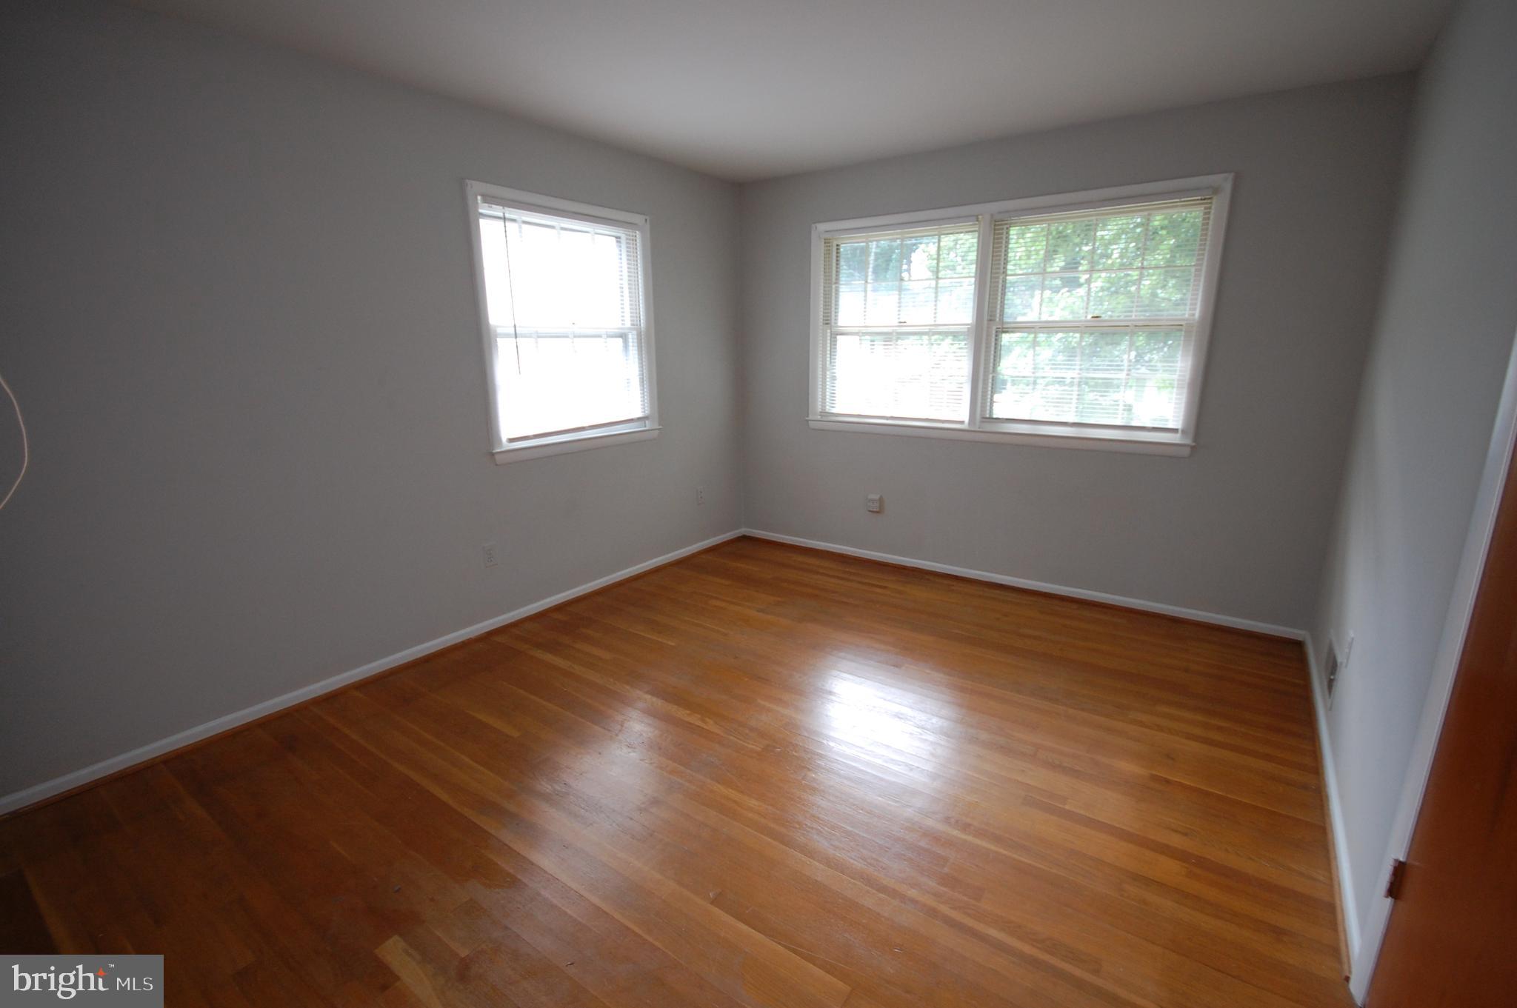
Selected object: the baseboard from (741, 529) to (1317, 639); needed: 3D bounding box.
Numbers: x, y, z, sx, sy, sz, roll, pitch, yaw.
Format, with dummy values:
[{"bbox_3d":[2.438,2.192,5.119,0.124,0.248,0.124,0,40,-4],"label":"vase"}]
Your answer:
[{"bbox_3d":[1.240,0.422,3.938,3.330,0.074,0.020,10,17,35],"label":"baseboard"}]

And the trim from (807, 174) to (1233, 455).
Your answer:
[{"bbox_3d":[1.233,-1.003,3.592,2.220,1.287,0.080,10,17,35],"label":"trim"}]

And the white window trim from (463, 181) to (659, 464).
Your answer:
[{"bbox_3d":[-0.975,-0.935,3.424,0.090,1.295,1.127,10,17,35],"label":"white window trim"}]

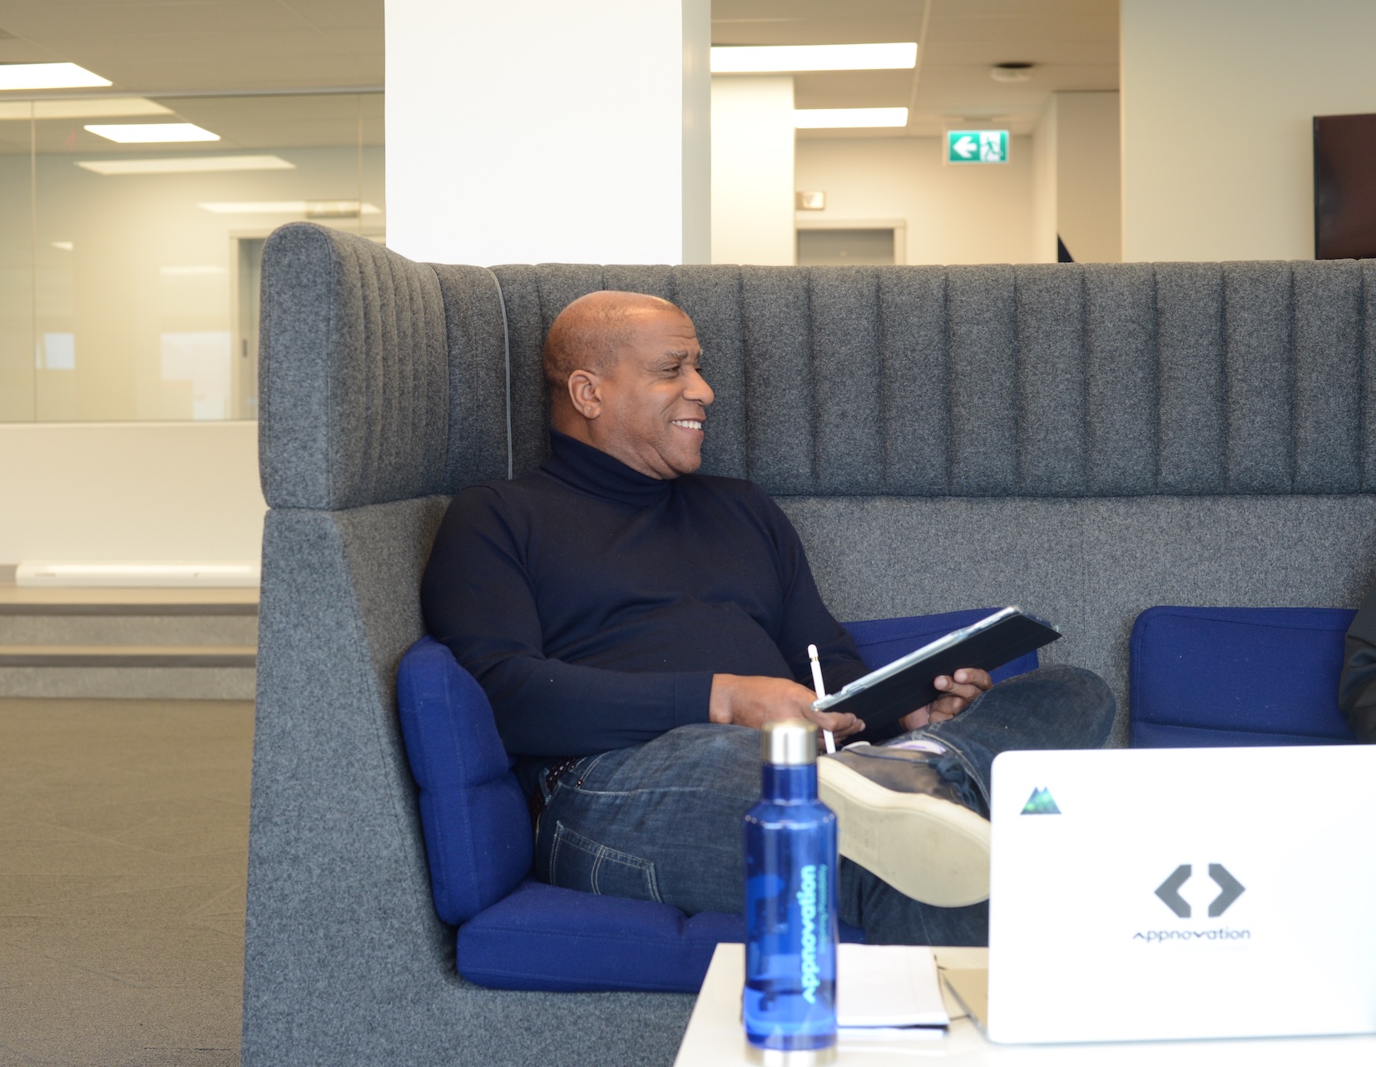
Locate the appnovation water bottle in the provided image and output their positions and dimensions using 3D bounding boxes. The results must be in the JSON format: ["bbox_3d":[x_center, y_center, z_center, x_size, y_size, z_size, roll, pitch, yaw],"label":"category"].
[{"bbox_3d":[0.081,0.281,1.756,0.072,0.261,0.072,-1,2,0],"label":"appnovation water bottle"}]

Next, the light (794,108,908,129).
[{"bbox_3d":[0.908,-2.312,12.272,0.610,0.070,0.610,0,2,4],"label":"light"}]

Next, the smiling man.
[{"bbox_3d":[0.114,0.298,2.720,0.720,1.180,0.830,-2,2,-37],"label":"smiling man"}]

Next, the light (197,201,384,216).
[{"bbox_3d":[-2.889,-2.394,16.250,1.210,0.070,0.600,0,2,4],"label":"light"}]

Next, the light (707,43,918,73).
[{"bbox_3d":[0.466,-2.253,10.461,1.210,0.070,0.610,0,2,4],"label":"light"}]

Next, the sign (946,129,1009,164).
[{"bbox_3d":[1.613,-2.151,12.350,0.340,0.185,0.060,0,2,4],"label":"sign"}]

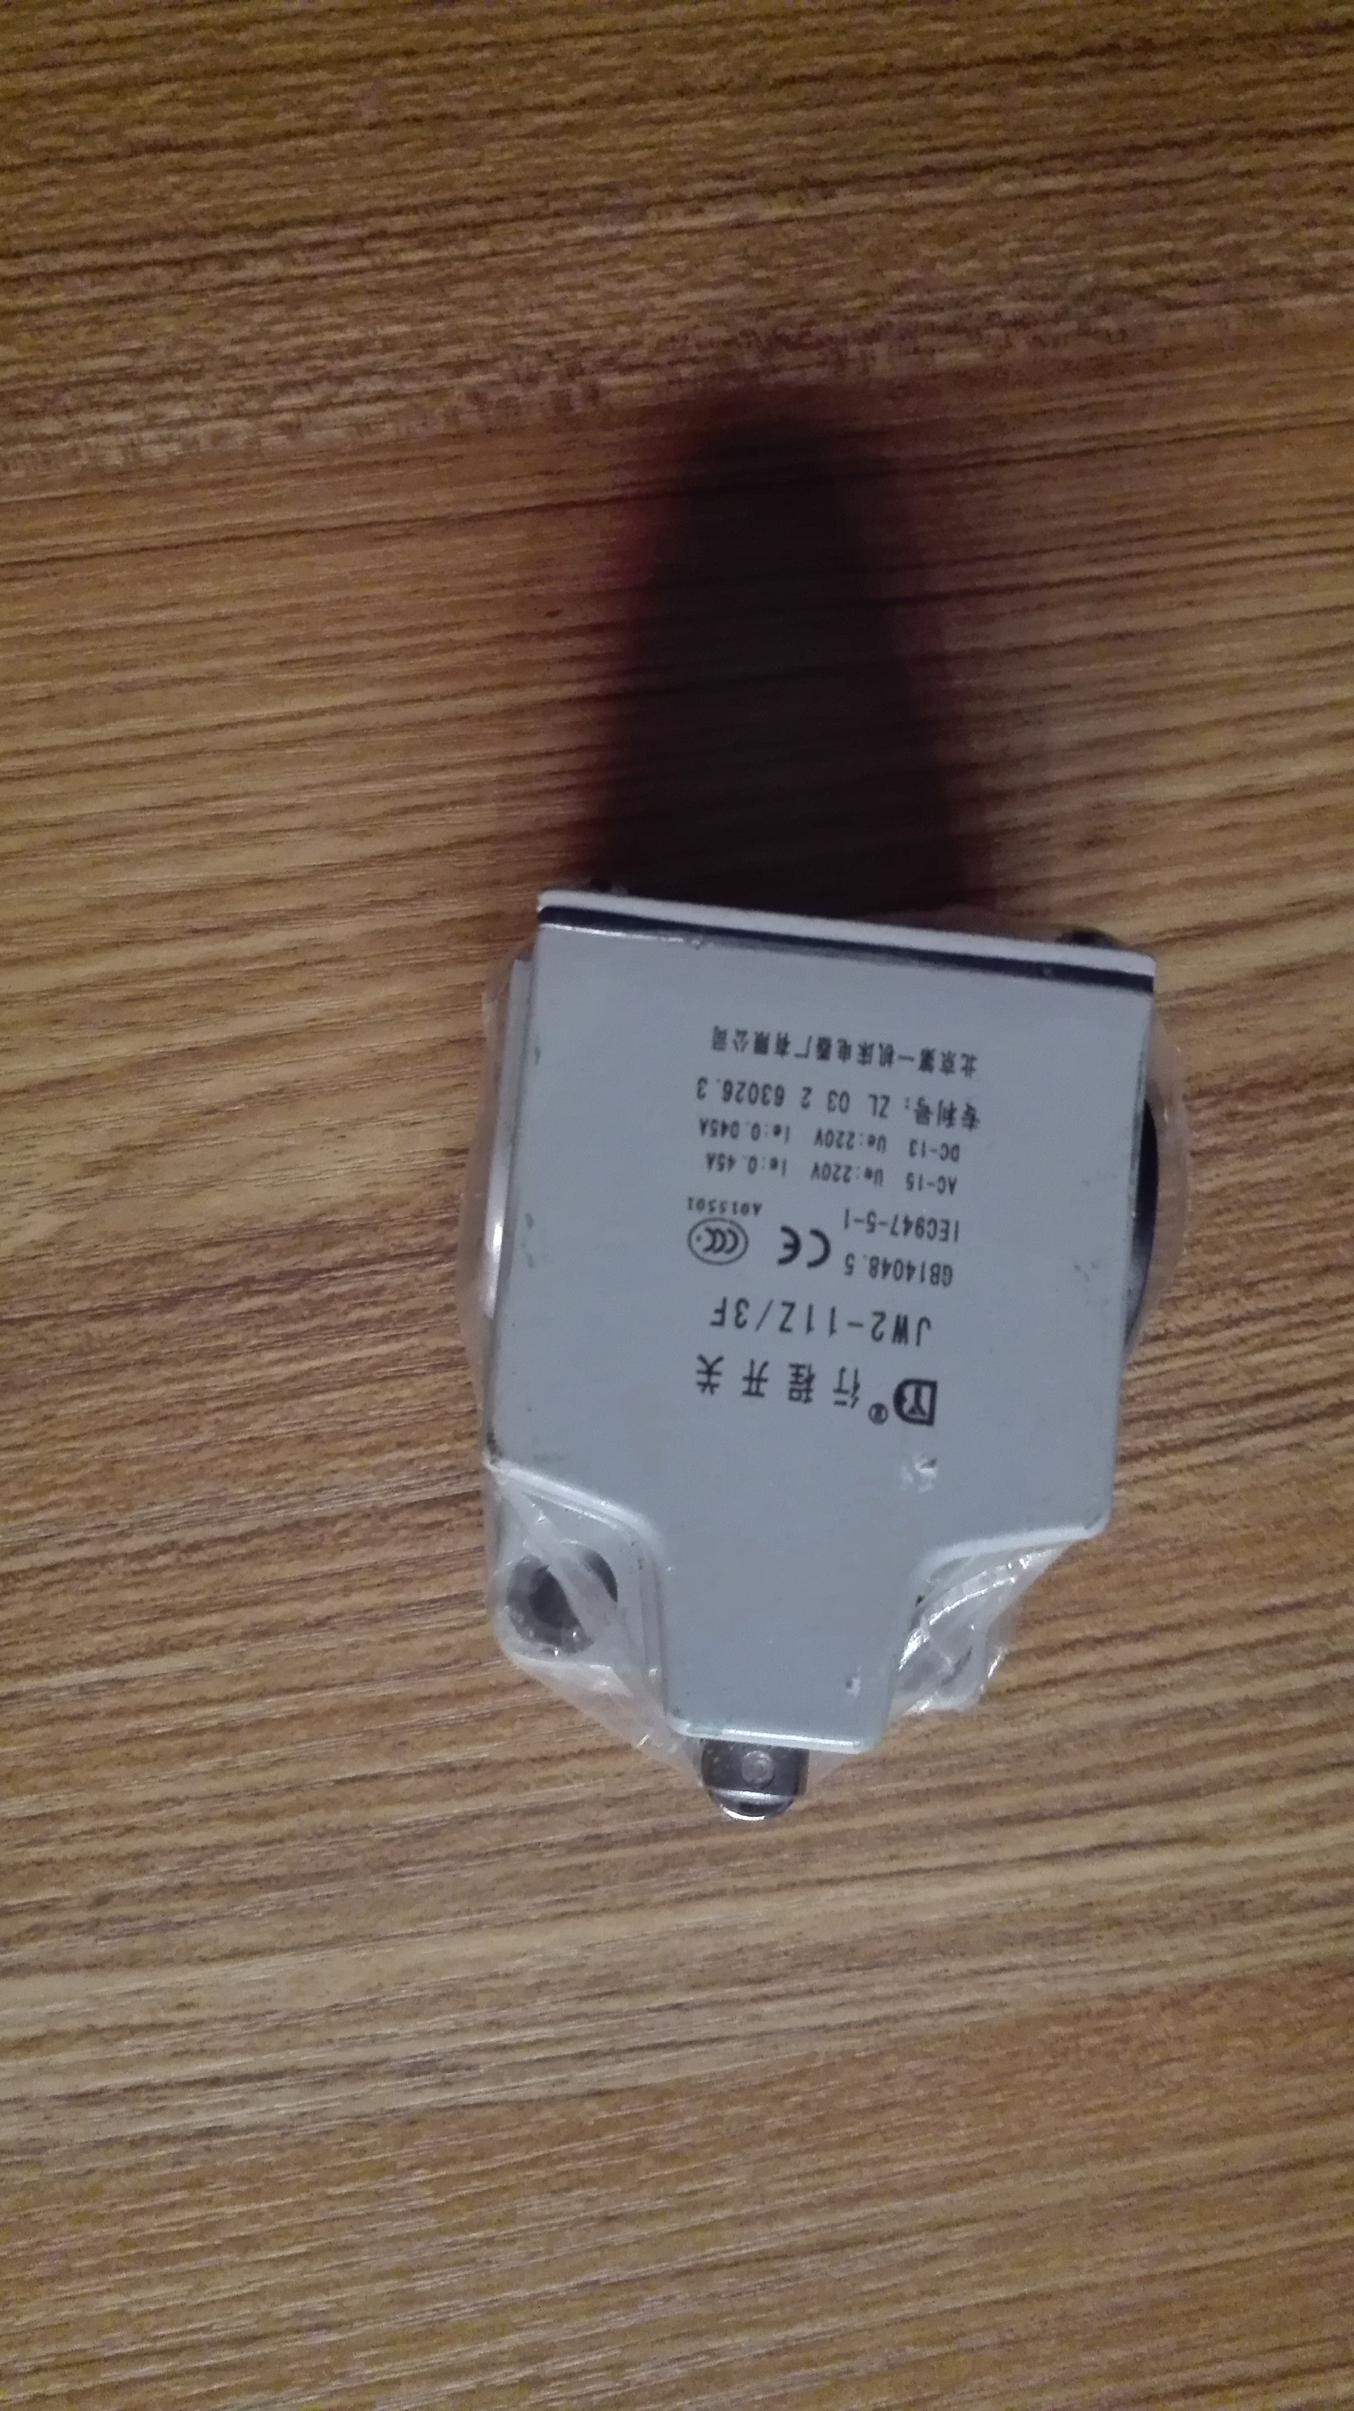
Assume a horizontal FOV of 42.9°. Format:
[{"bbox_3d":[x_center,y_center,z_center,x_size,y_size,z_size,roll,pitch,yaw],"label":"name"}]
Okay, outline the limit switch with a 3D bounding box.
[{"bbox_3d":[0.012,0.018,0.191,0.068,0.053,0.092,6,88,-3],"label":"limit switch"}]

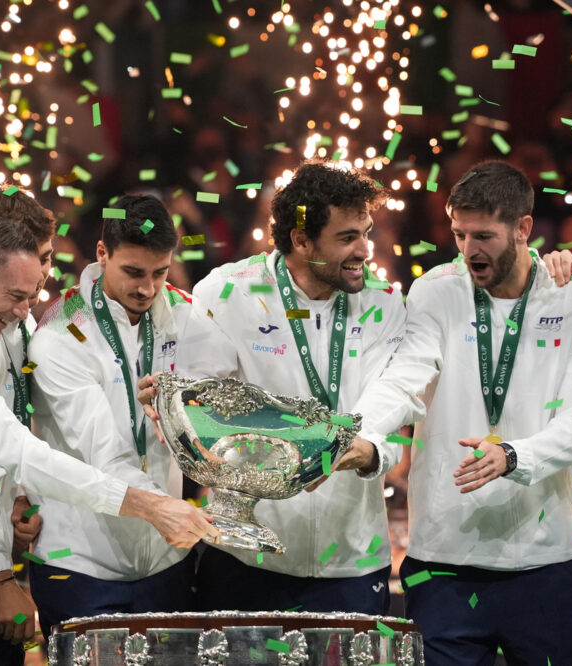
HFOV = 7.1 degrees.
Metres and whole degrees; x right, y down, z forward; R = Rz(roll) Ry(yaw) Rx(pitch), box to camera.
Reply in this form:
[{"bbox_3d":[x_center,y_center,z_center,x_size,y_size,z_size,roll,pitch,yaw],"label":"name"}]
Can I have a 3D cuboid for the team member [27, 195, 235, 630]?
[{"bbox_3d":[-0.346,0.612,10.030,0.490,1.830,0.470,2,-6,-20],"label":"team member"}]

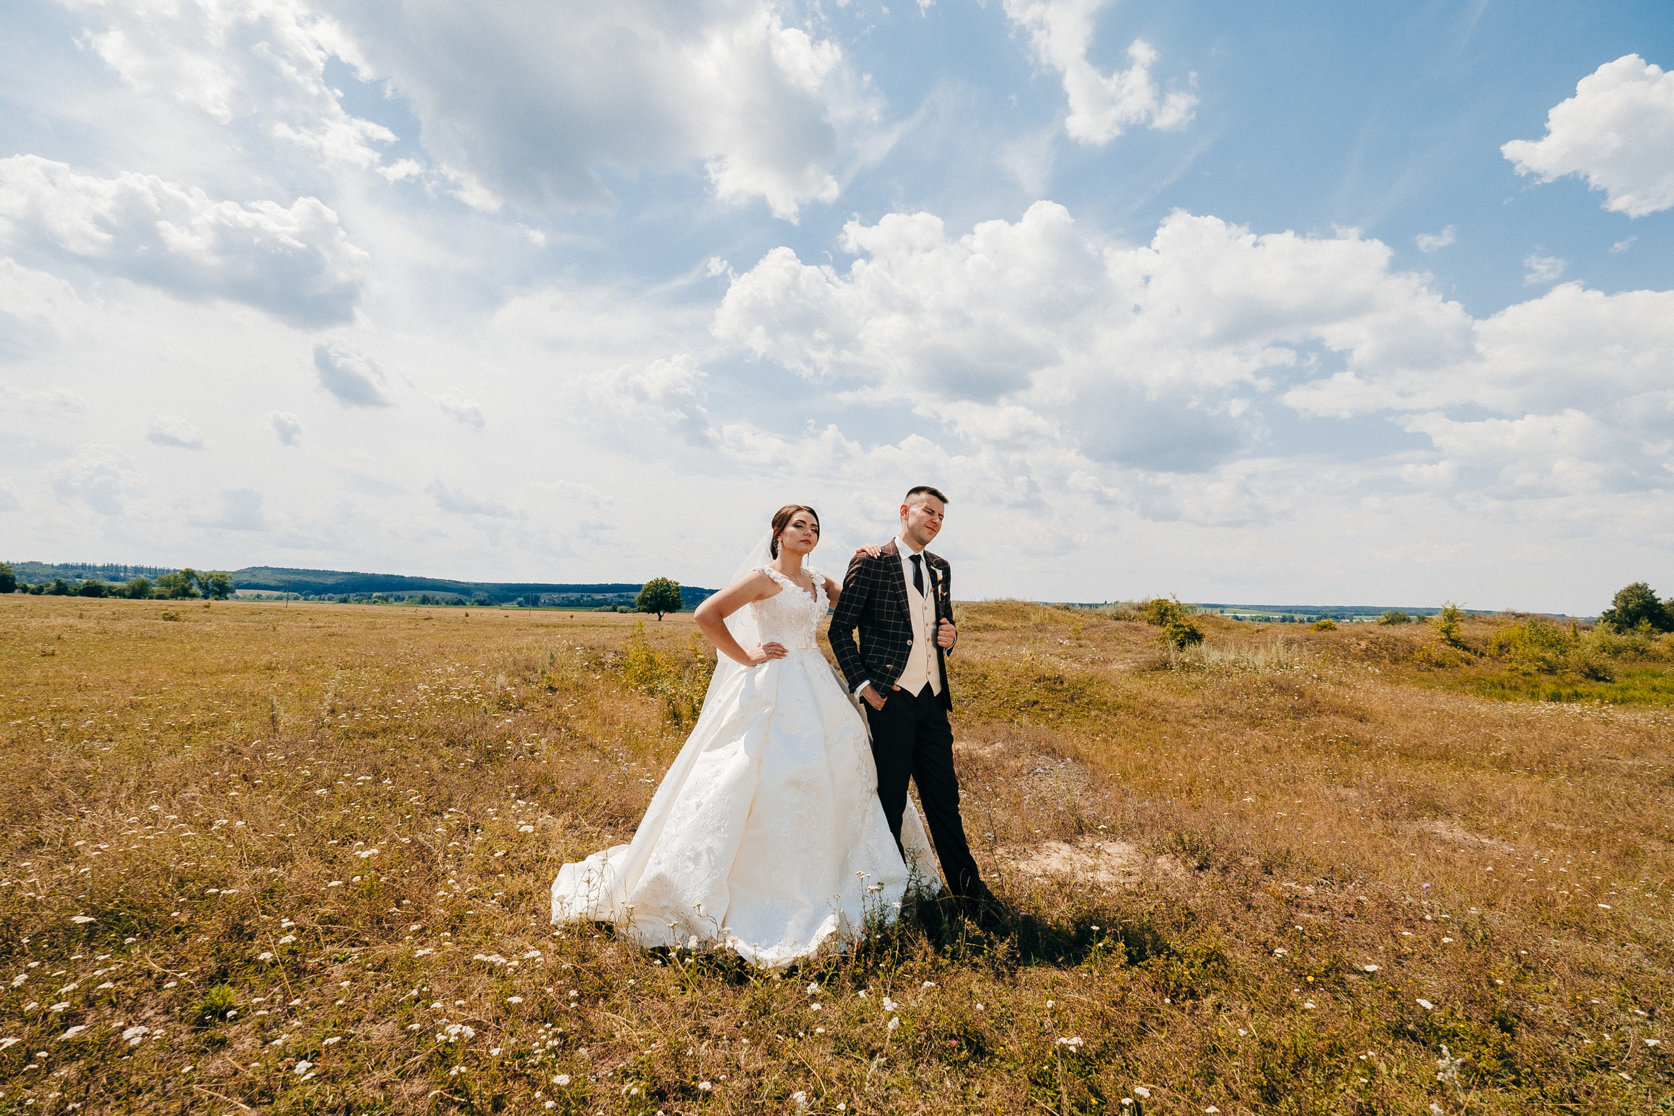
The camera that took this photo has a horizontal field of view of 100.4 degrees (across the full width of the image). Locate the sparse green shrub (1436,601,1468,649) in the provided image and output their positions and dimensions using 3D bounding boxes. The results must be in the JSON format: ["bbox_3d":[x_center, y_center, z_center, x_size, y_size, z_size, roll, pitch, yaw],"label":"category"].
[{"bbox_3d":[17.204,1.882,19.500,0.658,1.315,0.625,-2,-5,41],"label":"sparse green shrub"}]

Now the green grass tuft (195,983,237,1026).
[{"bbox_3d":[-1.879,1.350,2.110,0.130,0.100,0.120,4,-5,-42],"label":"green grass tuft"}]

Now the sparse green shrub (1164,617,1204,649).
[{"bbox_3d":[10.455,2.263,21.000,1.058,0.944,1.005,-1,-4,26],"label":"sparse green shrub"}]

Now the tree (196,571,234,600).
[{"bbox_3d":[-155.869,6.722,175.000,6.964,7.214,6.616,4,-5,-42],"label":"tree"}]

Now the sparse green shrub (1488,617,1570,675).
[{"bbox_3d":[17.872,2.293,18.000,1.581,1.518,1.502,-3,-5,45],"label":"sparse green shrub"}]

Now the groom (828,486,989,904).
[{"bbox_3d":[0.315,0.584,3.121,0.600,1.810,0.430,3,-4,-30],"label":"groom"}]

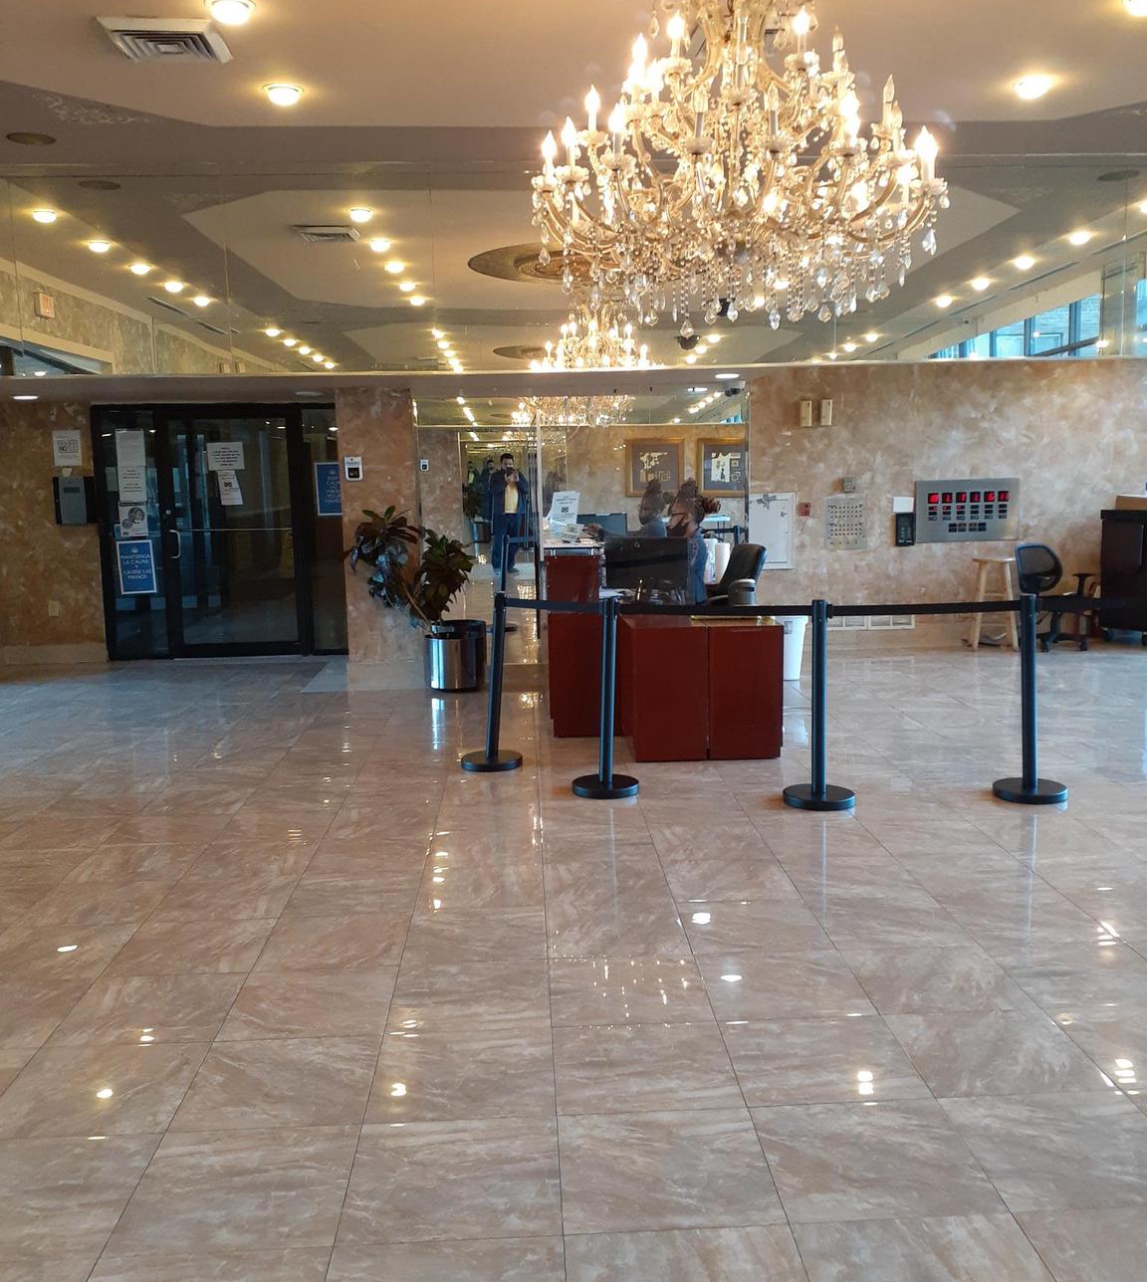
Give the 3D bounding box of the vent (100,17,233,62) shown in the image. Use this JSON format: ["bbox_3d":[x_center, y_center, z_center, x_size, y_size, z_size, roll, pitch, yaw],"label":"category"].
[{"bbox_3d":[-1.696,-2.492,4.980,0.450,0.070,0.470,-2,8,-2],"label":"vent"}]

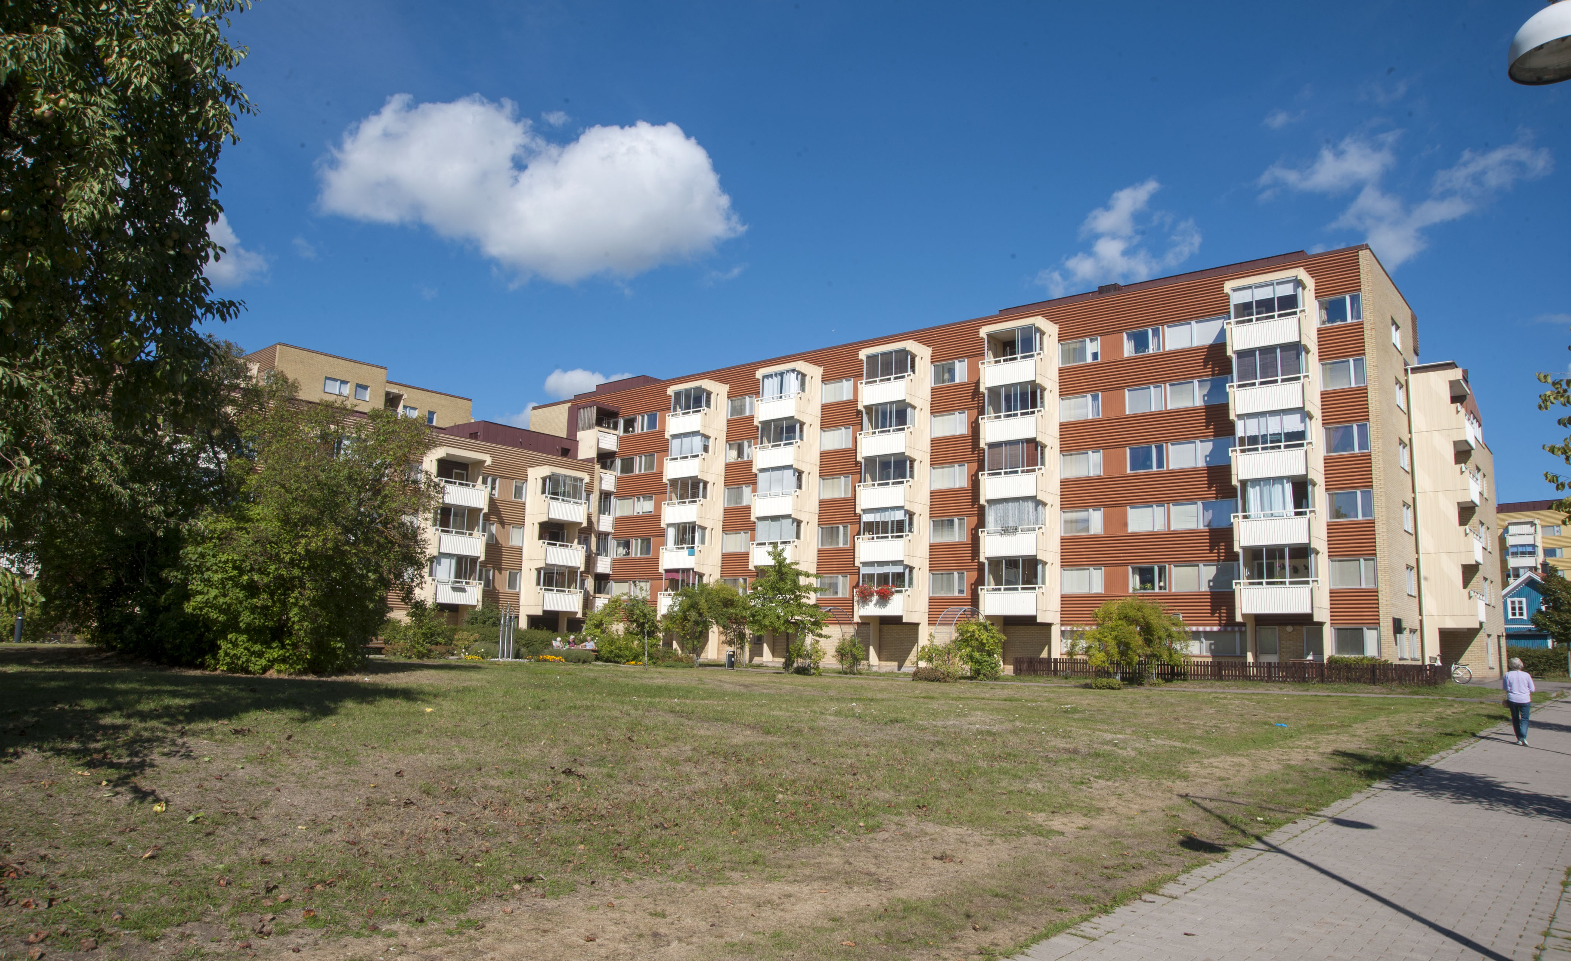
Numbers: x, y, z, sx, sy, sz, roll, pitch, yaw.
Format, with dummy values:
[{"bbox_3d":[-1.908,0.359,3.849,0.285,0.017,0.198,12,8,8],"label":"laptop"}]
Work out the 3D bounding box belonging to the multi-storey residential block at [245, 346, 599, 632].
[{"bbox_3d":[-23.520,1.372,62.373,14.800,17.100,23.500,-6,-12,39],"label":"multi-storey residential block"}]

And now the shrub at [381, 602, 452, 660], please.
[{"bbox_3d":[-17.618,7.209,50.000,2.600,2.650,3.000,-6,-12,39],"label":"shrub"}]

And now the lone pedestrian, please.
[{"bbox_3d":[13.832,4.158,19.677,0.550,1.640,0.380,-5,-11,38],"label":"lone pedestrian"}]

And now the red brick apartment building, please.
[{"bbox_3d":[7.509,2.134,64.207,57.000,18.100,17.800,-6,-12,39],"label":"red brick apartment building"}]

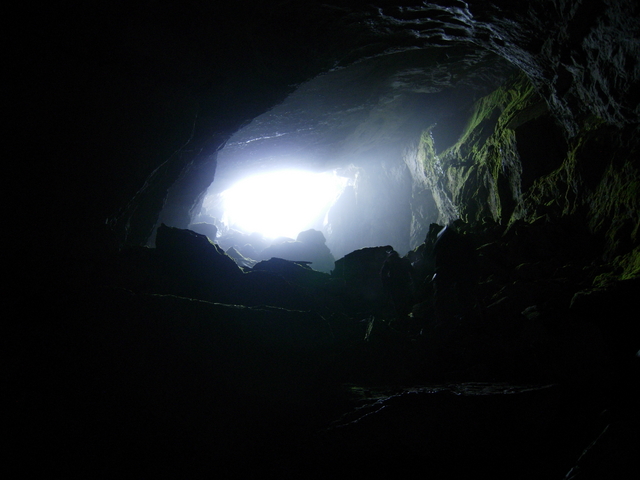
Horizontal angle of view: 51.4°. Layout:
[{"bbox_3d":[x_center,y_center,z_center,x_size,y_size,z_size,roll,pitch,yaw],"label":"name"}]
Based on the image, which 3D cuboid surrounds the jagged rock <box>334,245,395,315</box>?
[{"bbox_3d":[1.050,1.000,16.000,1.500,1.650,1.300,0,0,0],"label":"jagged rock"}]

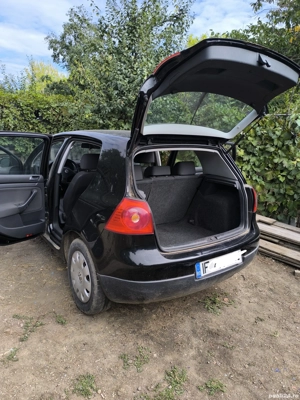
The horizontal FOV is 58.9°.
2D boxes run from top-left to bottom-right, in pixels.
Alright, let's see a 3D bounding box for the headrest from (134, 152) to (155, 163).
[{"bbox_3d":[-0.079,-0.556,3.368,0.265,0.175,0.120,-6,14,-36],"label":"headrest"}]

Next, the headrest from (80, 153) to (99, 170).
[{"bbox_3d":[-0.632,-0.422,2.927,0.260,0.175,0.120,-6,14,-36],"label":"headrest"}]

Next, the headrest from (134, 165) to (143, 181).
[{"bbox_3d":[-0.188,-0.255,2.383,0.250,0.155,0.120,-6,14,-36],"label":"headrest"}]

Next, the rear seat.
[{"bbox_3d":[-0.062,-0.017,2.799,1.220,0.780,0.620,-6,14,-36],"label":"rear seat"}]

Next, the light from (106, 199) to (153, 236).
[{"bbox_3d":[-0.128,0.111,1.747,0.310,0.250,0.170,-2,12,-22],"label":"light"}]

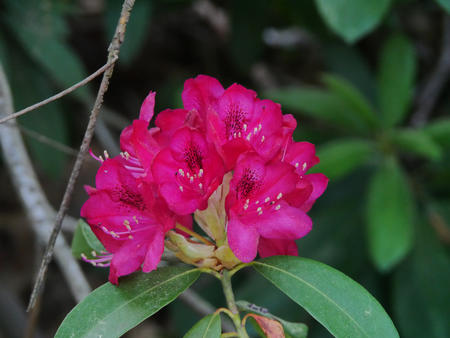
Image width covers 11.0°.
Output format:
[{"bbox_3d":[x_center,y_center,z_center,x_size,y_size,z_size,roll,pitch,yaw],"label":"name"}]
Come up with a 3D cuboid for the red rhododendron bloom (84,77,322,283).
[{"bbox_3d":[-0.013,0.005,1.390,0.145,0.120,0.130,0,9,0],"label":"red rhododendron bloom"}]

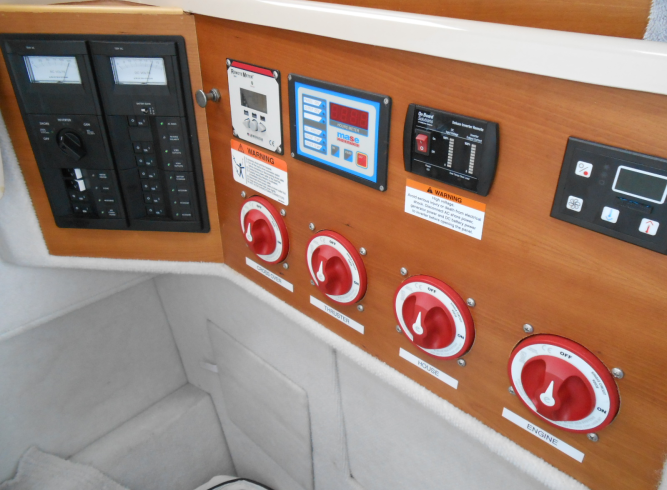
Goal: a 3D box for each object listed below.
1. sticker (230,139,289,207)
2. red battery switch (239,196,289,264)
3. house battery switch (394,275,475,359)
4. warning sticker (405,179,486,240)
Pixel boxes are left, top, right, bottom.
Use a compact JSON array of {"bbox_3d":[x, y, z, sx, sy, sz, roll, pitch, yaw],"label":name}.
[{"bbox_3d":[-0.096,-0.093,0.640,0.109,0.058,0.002,26,39,35],"label":"sticker"},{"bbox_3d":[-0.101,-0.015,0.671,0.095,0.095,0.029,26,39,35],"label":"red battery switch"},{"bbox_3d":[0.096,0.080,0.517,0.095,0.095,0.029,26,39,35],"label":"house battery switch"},{"bbox_3d":[0.101,-0.033,0.465,0.083,0.035,0.002,26,39,35],"label":"warning sticker"}]

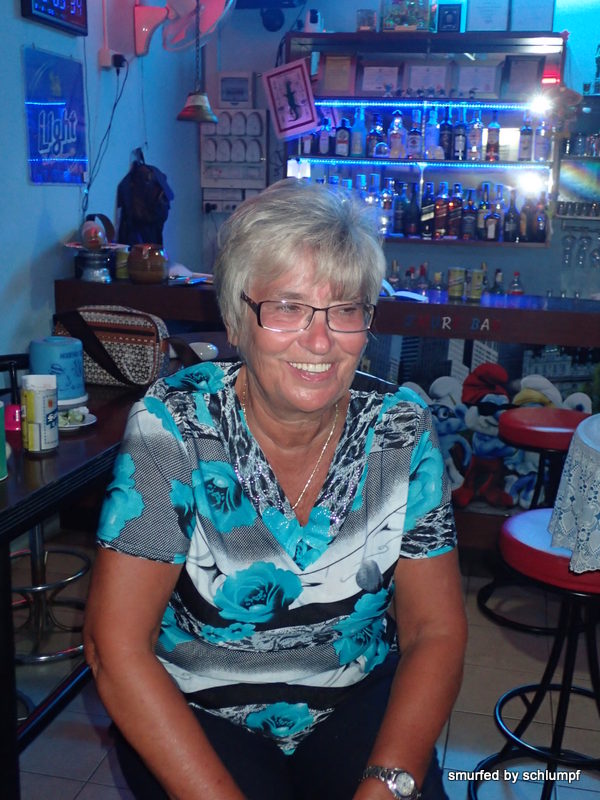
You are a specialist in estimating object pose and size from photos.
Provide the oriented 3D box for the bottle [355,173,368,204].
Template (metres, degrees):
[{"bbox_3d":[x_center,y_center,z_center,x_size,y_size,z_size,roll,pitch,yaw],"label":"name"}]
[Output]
[{"bbox_3d":[0.354,-1.139,5.383,0.078,0.334,0.078,3,15,10],"label":"bottle"}]

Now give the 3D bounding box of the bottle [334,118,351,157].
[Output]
[{"bbox_3d":[0.234,-1.416,4.991,0.079,0.212,0.068,4,13,12],"label":"bottle"}]

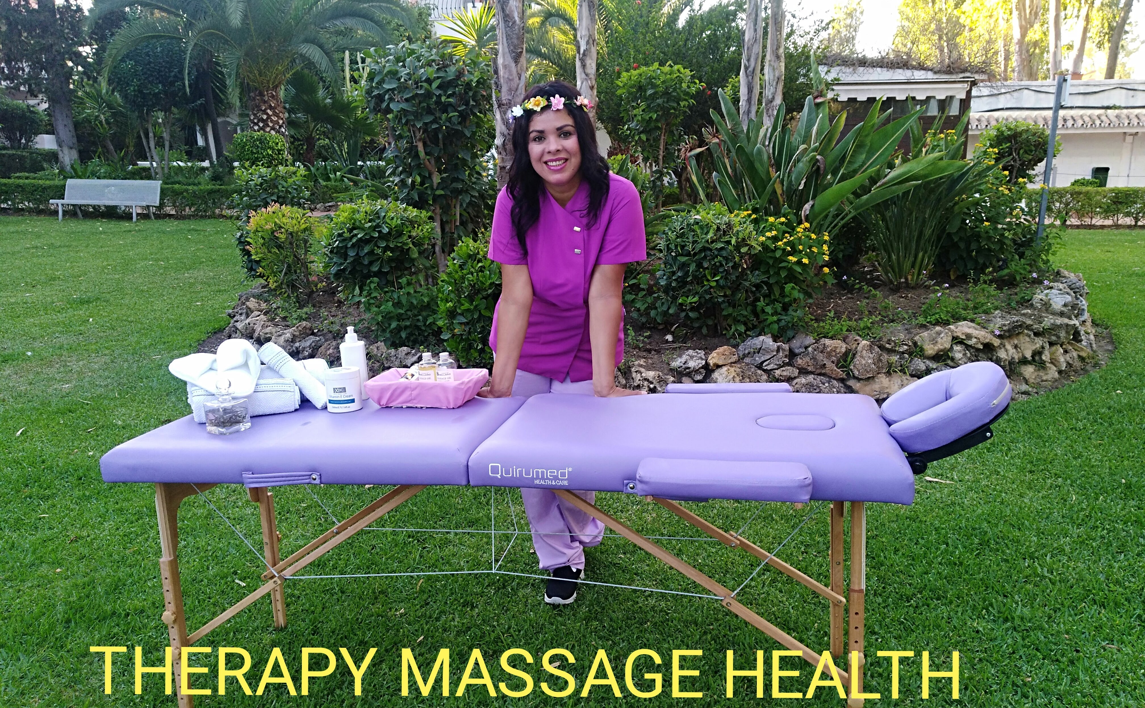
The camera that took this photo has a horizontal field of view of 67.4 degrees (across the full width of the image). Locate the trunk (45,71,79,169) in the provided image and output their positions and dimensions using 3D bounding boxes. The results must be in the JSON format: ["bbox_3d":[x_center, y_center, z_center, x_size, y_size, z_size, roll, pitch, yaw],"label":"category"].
[{"bbox_3d":[-11.285,-5.126,19.000,0.680,2.200,0.580,0,11,0],"label":"trunk"}]

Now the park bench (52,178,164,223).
[{"bbox_3d":[-8.687,-2.850,16.000,1.800,0.800,0.620,-1,11,-2],"label":"park bench"}]

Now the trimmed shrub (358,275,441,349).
[{"bbox_3d":[-0.962,-0.223,4.750,0.465,0.416,0.450,0,13,0],"label":"trimmed shrub"}]

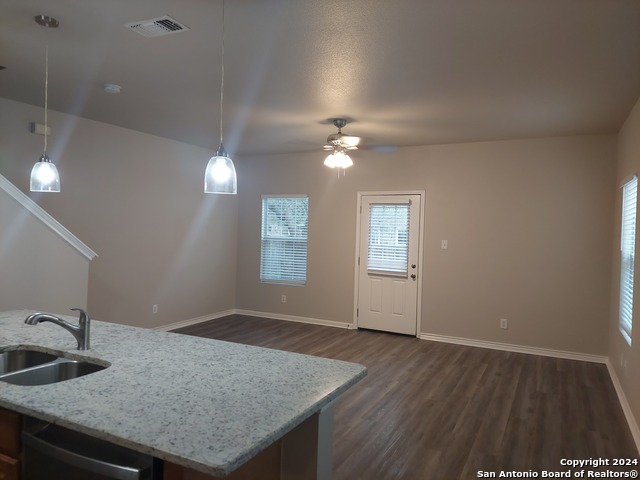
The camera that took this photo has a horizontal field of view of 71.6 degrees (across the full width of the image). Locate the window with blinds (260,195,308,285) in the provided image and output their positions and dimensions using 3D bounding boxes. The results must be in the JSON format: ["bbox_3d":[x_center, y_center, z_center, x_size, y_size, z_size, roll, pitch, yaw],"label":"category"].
[{"bbox_3d":[-0.601,0.002,7.440,0.910,1.510,0.100,3,2,28],"label":"window with blinds"}]

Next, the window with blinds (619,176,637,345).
[{"bbox_3d":[3.004,0.189,4.327,0.100,1.504,0.893,3,2,28],"label":"window with blinds"}]

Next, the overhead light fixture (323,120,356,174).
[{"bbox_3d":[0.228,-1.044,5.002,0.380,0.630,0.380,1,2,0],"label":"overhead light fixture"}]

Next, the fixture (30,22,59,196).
[{"bbox_3d":[-1.659,-0.806,2.697,0.160,1.026,0.160,3,2,28],"label":"fixture"}]

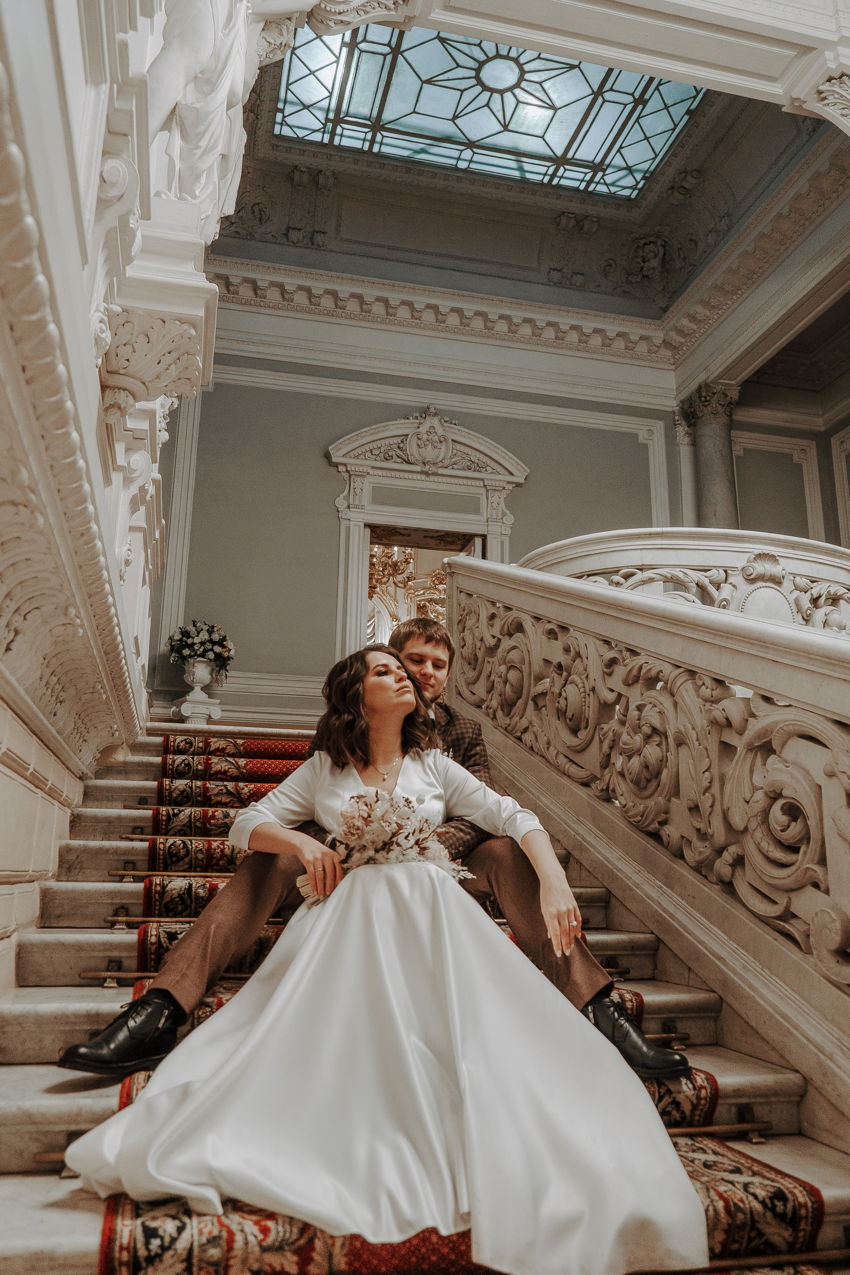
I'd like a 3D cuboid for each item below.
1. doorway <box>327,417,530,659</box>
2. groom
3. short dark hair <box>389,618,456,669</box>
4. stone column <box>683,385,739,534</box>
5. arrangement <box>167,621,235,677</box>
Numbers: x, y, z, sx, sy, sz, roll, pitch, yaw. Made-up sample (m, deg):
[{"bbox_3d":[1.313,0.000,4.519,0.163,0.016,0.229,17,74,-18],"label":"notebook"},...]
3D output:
[{"bbox_3d":[0.041,-0.453,8.781,1.917,3.606,0.320,4,-14,-13],"label":"doorway"},{"bbox_3d":[-0.165,0.418,2.400,1.249,1.131,0.928,4,-14,-13],"label":"groom"},{"bbox_3d":[-0.009,0.025,2.780,0.180,0.170,0.200,8,-6,-12],"label":"short dark hair"},{"bbox_3d":[2.869,-0.573,9.230,0.500,4.085,0.500,4,-14,-13],"label":"stone column"},{"bbox_3d":[-1.853,0.103,7.902,0.545,0.504,0.517,4,-14,-13],"label":"arrangement"}]

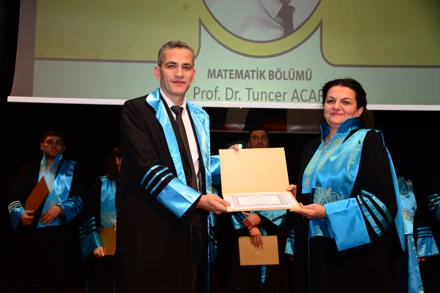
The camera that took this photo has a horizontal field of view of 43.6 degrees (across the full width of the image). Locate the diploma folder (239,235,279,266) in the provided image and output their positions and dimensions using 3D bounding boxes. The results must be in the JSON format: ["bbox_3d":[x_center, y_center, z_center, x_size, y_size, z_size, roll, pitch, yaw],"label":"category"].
[{"bbox_3d":[0.318,0.846,4.450,0.315,0.235,0.012,-3,-5,1],"label":"diploma folder"}]

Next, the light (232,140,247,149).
[{"bbox_3d":[0.239,0.012,6.500,0.170,0.170,0.160,0,-7,0],"label":"light"}]

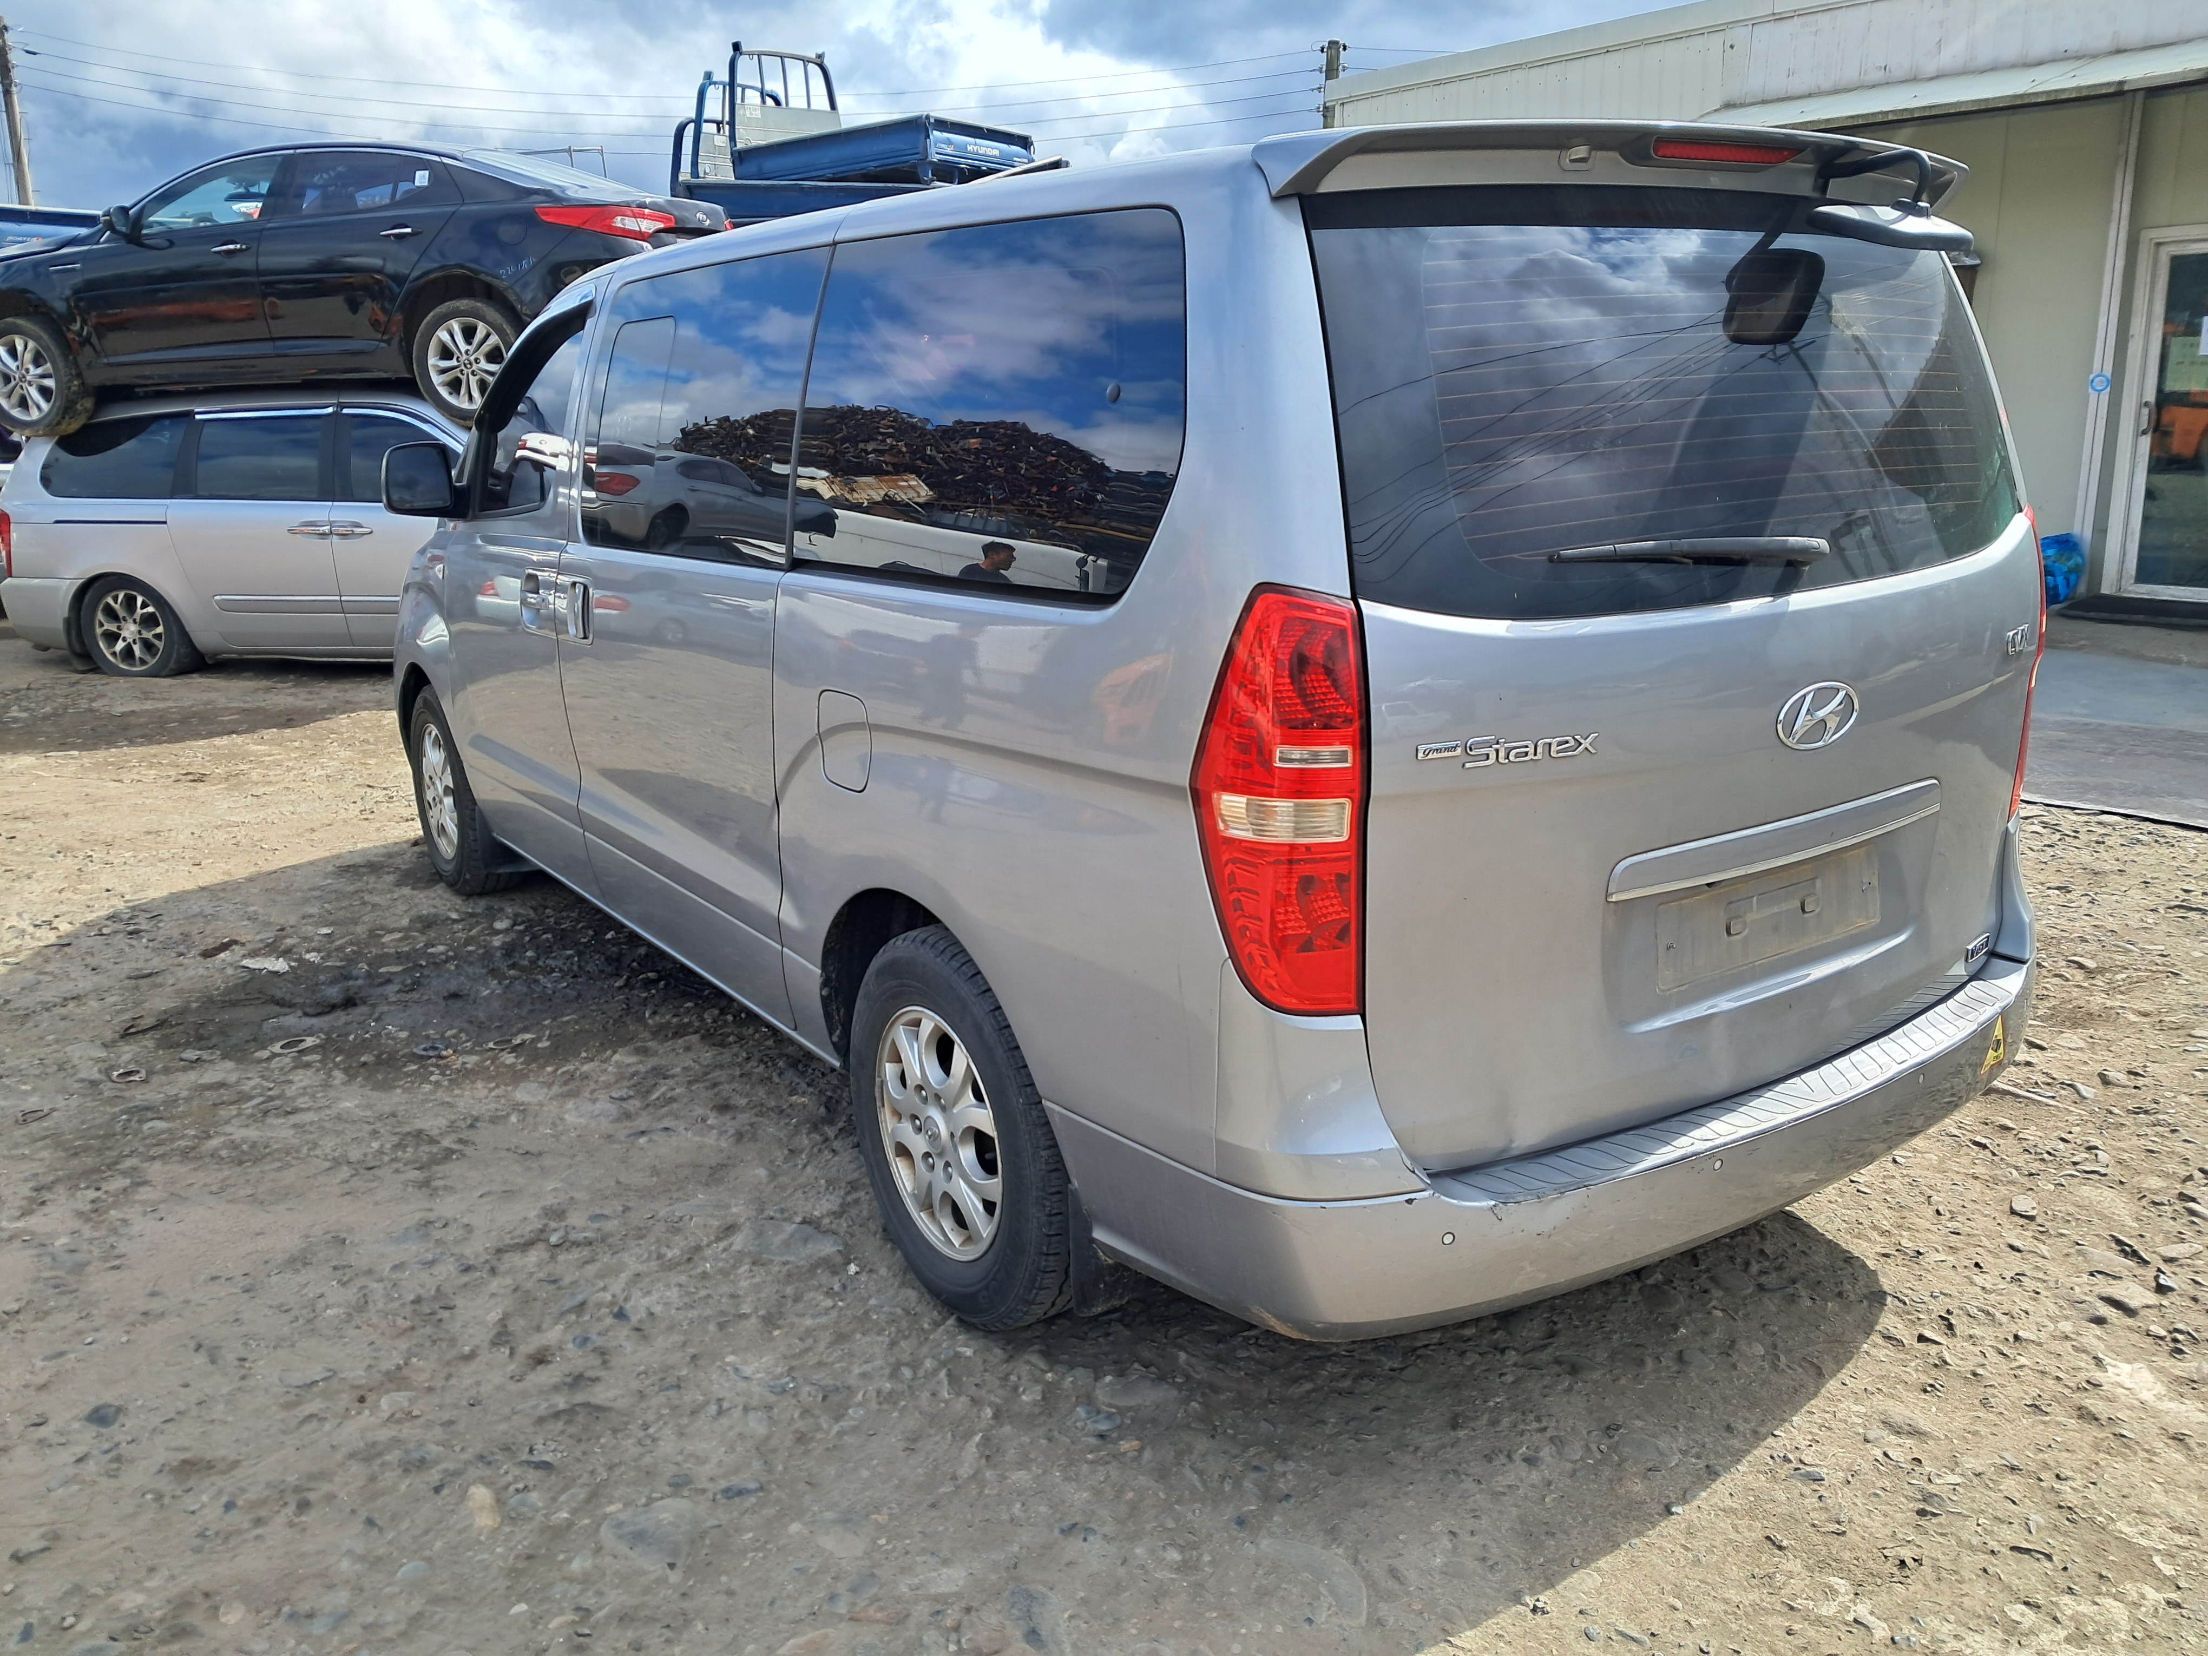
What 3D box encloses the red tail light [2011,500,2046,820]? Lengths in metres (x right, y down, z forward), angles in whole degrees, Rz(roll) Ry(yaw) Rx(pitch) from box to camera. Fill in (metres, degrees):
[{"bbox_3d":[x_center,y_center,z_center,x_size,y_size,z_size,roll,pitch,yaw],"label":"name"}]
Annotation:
[{"bbox_3d":[1.579,-0.305,3.012,0.175,0.555,0.210,-11,18,-33],"label":"red tail light"}]

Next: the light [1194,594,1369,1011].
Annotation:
[{"bbox_3d":[0.226,-0.034,2.127,0.175,0.555,0.210,-11,18,-33],"label":"light"}]

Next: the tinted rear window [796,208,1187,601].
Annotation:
[{"bbox_3d":[-0.188,-0.613,2.514,0.060,0.540,1.080,3,10,-36],"label":"tinted rear window"}]

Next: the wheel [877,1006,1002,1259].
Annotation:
[{"bbox_3d":[-0.220,0.504,2.956,0.170,0.440,0.440,-11,18,-33],"label":"wheel"}]

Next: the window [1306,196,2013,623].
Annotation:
[{"bbox_3d":[0.893,-0.618,2.446,1.480,0.570,0.130,-11,-2,-33],"label":"window"}]

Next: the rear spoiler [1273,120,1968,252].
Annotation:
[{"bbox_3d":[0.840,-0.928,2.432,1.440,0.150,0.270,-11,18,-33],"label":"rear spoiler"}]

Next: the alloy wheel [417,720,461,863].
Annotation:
[{"bbox_3d":[-2.038,-0.125,5.513,0.170,0.440,0.440,-11,18,-33],"label":"alloy wheel"}]

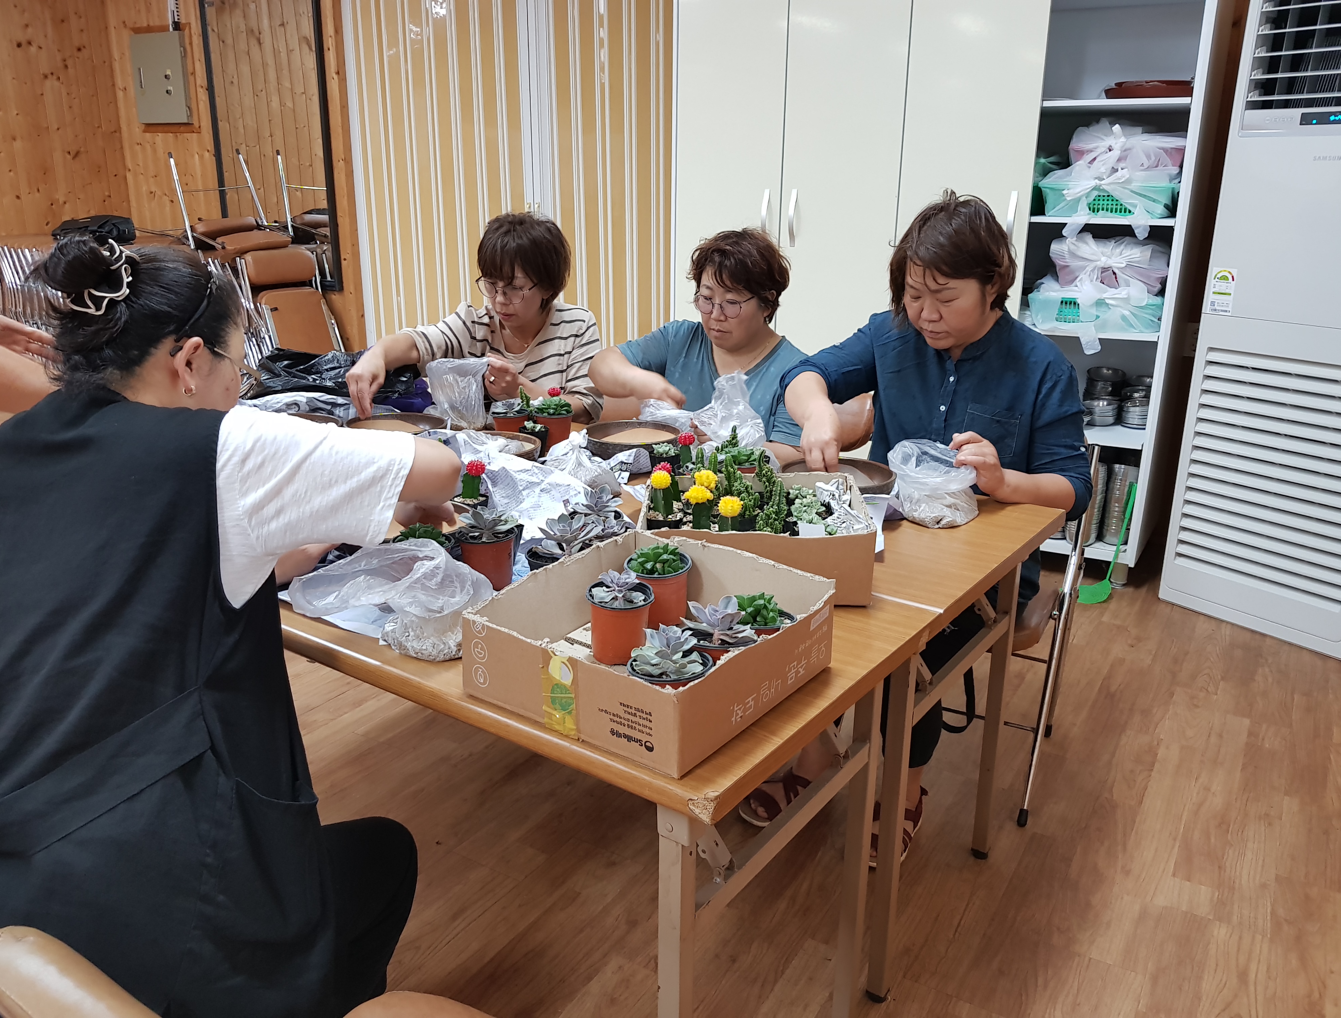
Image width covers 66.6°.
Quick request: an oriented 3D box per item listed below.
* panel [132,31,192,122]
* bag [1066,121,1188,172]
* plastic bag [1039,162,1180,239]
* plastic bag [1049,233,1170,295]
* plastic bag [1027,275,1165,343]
[{"bbox_3d":[-2.736,-2.320,5.486,0.360,0.450,0.080,8,18,23],"label":"panel"},{"bbox_3d":[1.525,-1.211,3.399,0.360,0.170,0.270,9,18,26],"label":"bag"},{"bbox_3d":[1.428,-0.997,3.291,0.400,0.220,0.290,9,19,26],"label":"plastic bag"},{"bbox_3d":[1.510,-0.840,3.503,0.365,0.180,0.270,9,18,26],"label":"plastic bag"},{"bbox_3d":[1.426,-0.678,3.390,0.390,0.200,0.290,9,19,26],"label":"plastic bag"}]

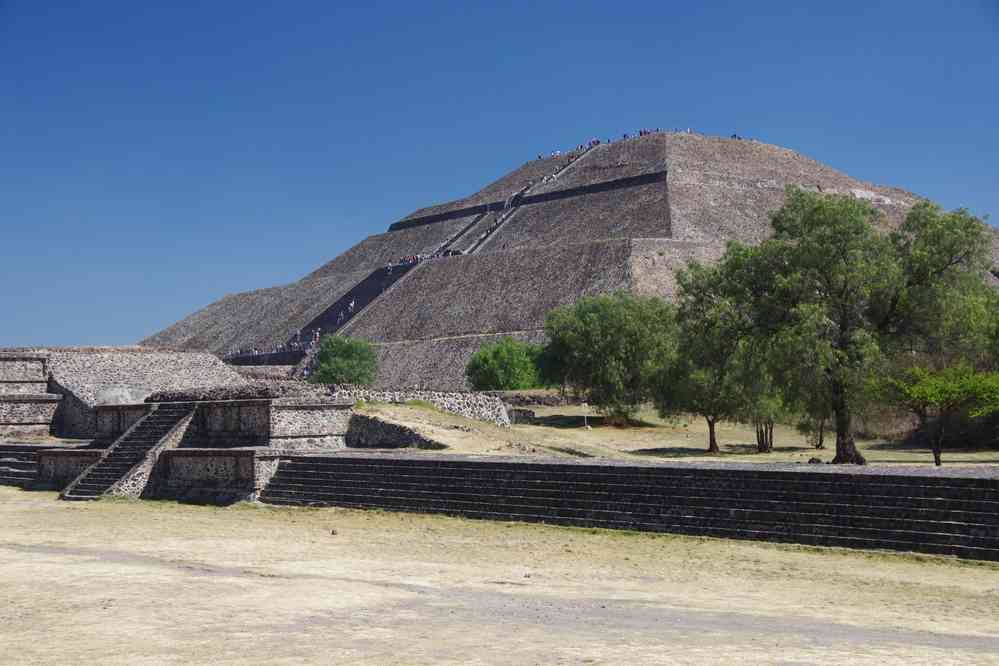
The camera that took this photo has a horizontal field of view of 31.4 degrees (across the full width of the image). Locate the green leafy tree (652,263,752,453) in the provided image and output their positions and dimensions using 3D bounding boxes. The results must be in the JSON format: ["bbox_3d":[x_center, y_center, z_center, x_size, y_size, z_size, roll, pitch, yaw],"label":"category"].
[{"bbox_3d":[9.602,1.159,84.000,4.966,8.987,4.718,0,-3,7],"label":"green leafy tree"}]

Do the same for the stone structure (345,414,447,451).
[{"bbox_3d":[-4.529,4.643,82.536,1.500,1.650,8.000,2,-4,-34],"label":"stone structure"}]

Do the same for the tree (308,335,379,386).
[{"bbox_3d":[-11.244,2.282,127.985,5.045,4.348,4.793,0,-3,-5],"label":"tree"}]

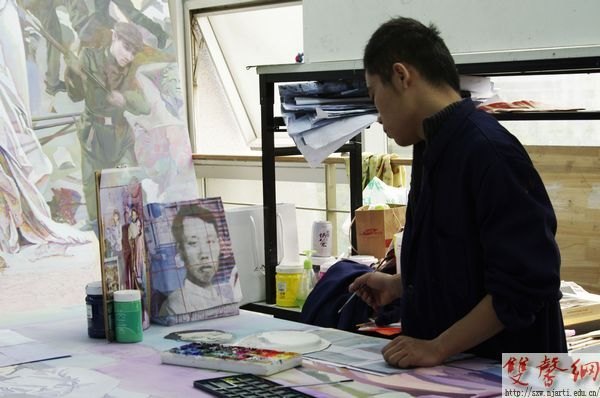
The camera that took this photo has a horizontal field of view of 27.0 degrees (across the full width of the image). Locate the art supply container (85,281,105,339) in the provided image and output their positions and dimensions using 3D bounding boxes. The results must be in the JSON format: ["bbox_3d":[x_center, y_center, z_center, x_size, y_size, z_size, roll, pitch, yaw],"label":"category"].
[{"bbox_3d":[-0.440,0.248,2.800,0.078,0.116,0.078,-2,5,0],"label":"art supply container"}]

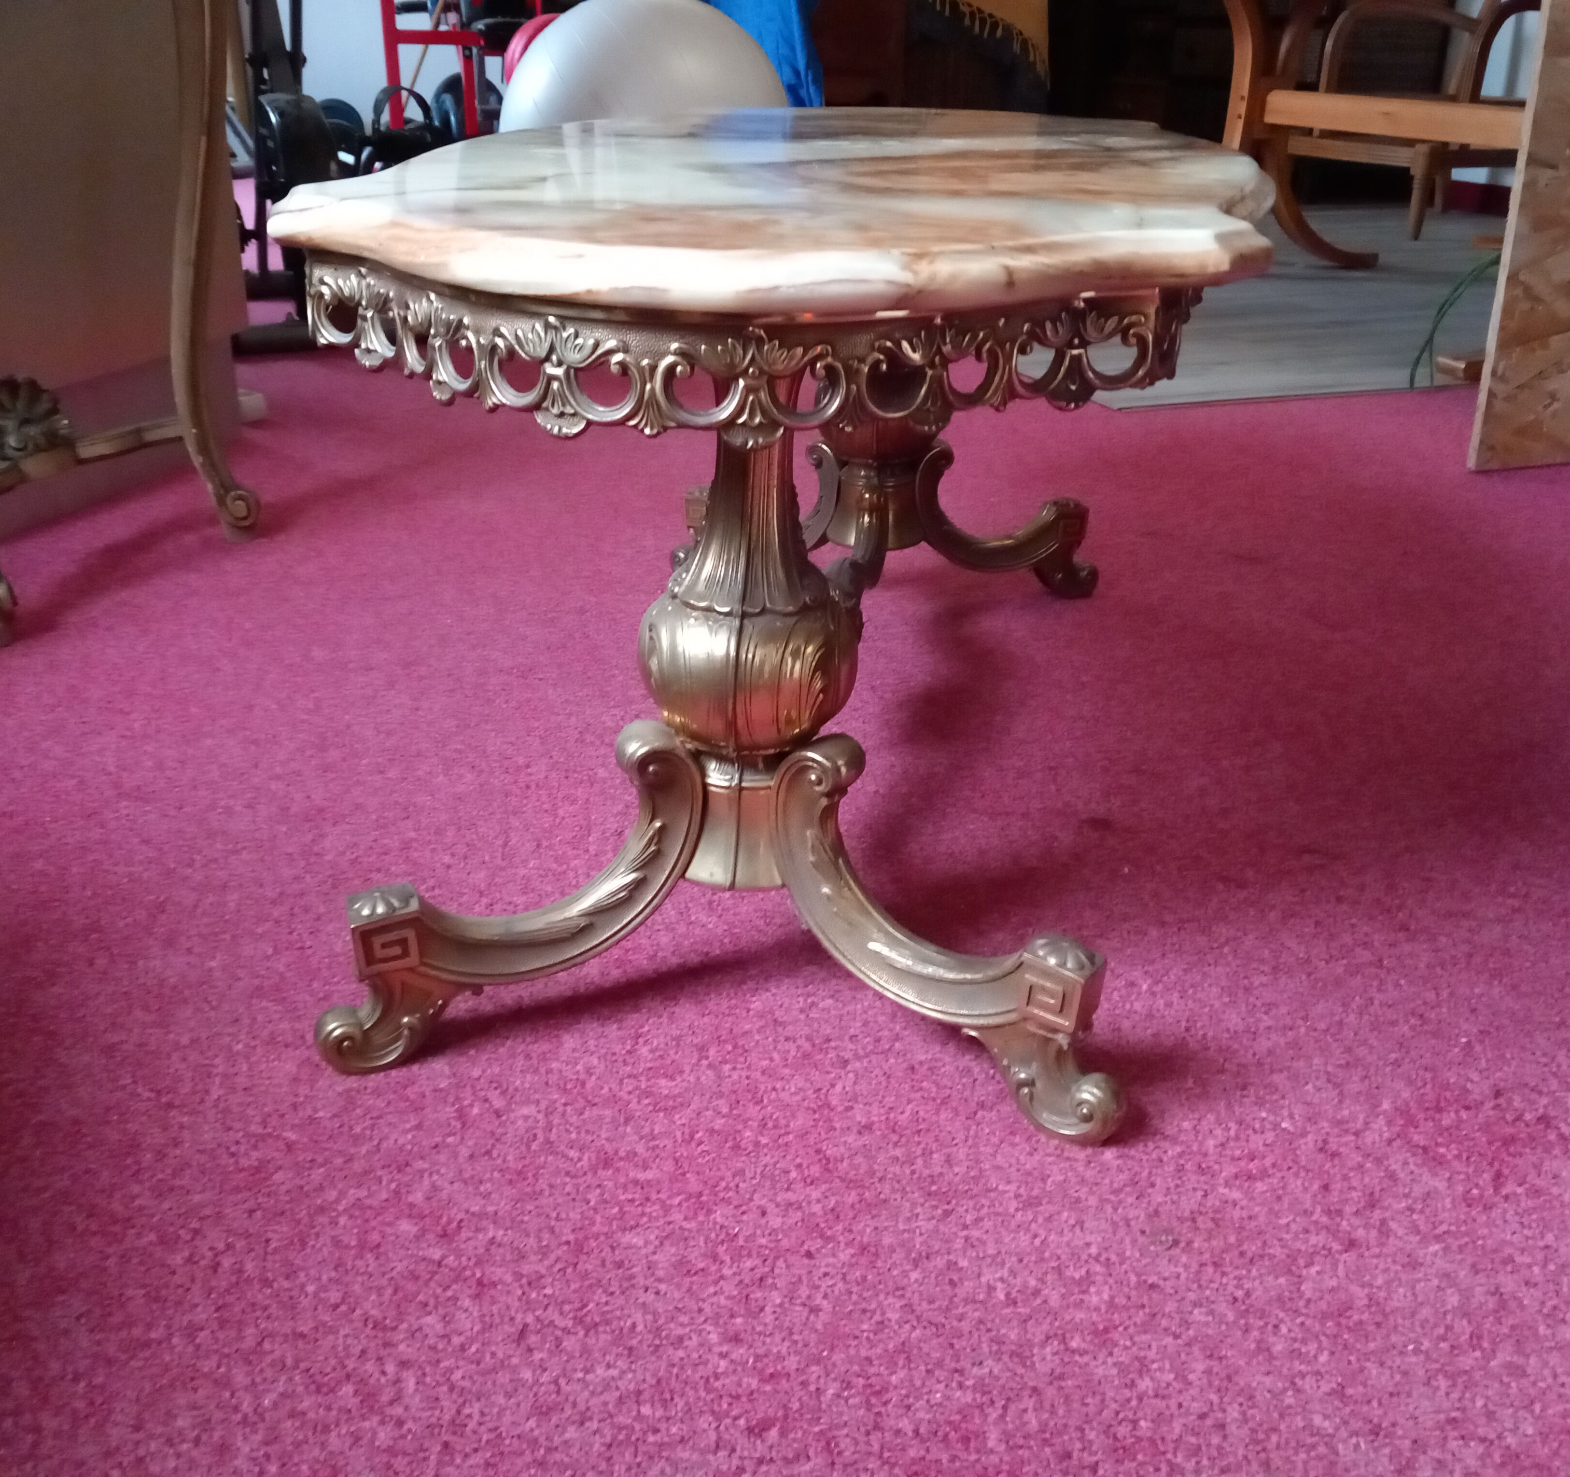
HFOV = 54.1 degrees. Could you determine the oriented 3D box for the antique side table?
[{"bbox_3d":[0.037,-0.181,1.112,0.562,0.458,1.030,4,25,8],"label":"antique side table"}]

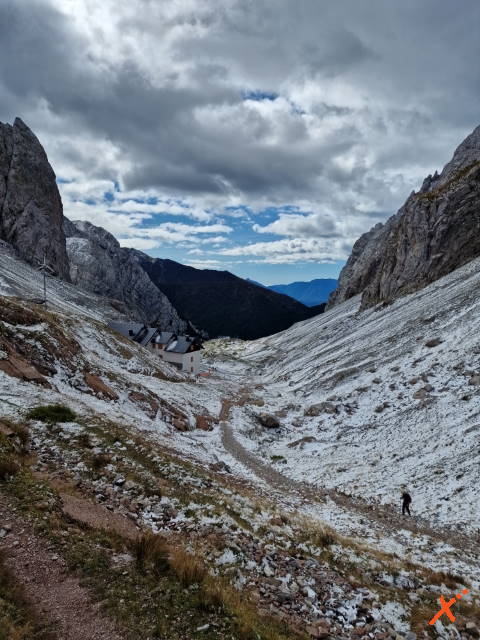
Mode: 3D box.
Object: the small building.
[{"bbox_3d":[-24.530,7.190,118.370,31.300,11.100,8.800,4,6,34],"label":"small building"}]

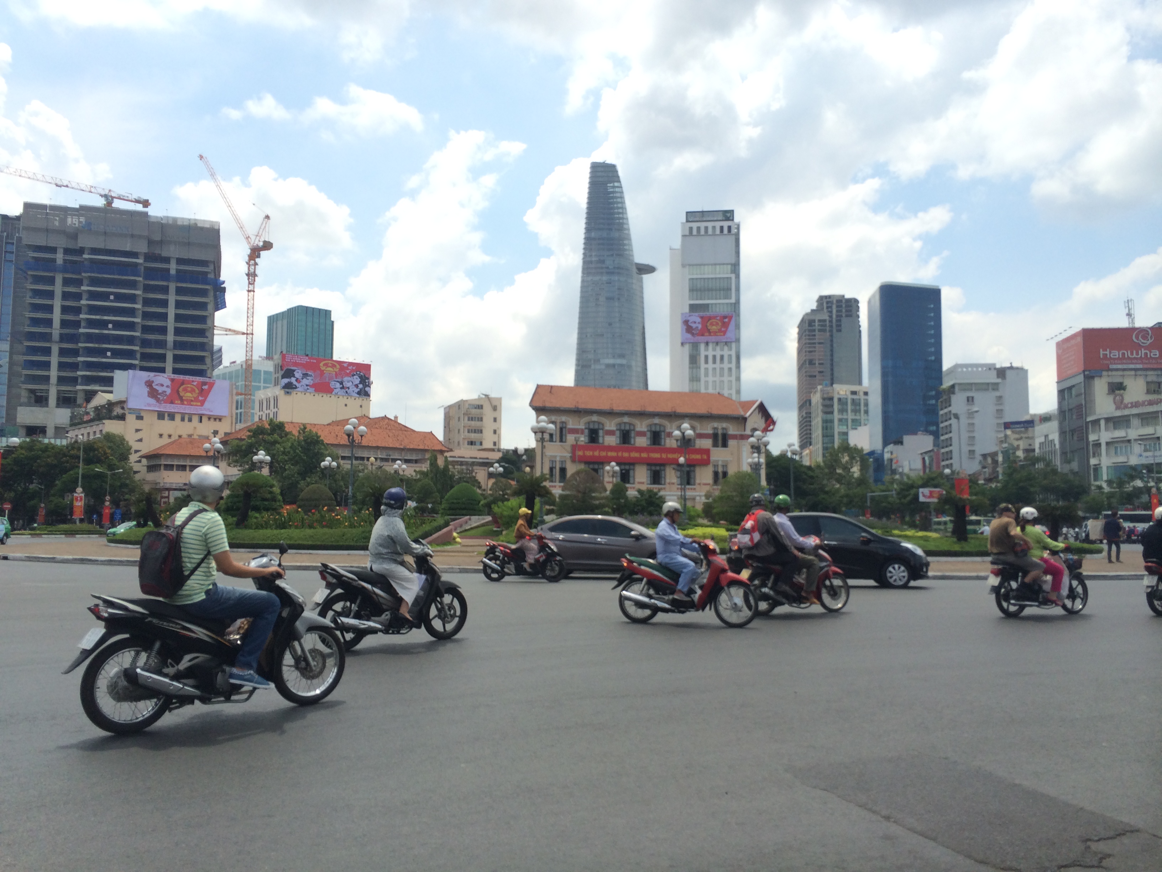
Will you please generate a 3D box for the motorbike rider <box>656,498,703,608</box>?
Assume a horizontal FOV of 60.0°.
[{"bbox_3d":[1.193,1.425,12.250,0.660,1.250,0.540,-2,-6,25],"label":"motorbike rider"}]

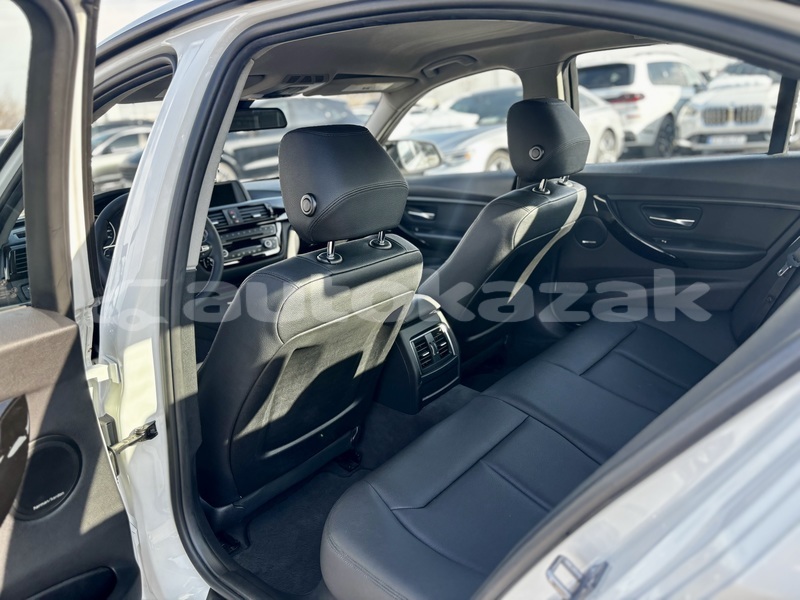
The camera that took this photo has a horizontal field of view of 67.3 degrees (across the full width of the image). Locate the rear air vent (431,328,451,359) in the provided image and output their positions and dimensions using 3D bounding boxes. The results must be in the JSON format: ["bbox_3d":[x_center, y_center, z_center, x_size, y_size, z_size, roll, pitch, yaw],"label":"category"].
[{"bbox_3d":[0.102,0.111,1.535,0.022,0.066,0.046,-15,5,45],"label":"rear air vent"}]

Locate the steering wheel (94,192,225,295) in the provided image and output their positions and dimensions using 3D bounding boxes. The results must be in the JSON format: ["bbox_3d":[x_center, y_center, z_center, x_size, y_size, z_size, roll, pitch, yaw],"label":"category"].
[{"bbox_3d":[-0.705,-0.149,1.774,0.370,0.370,0.100,-24,0,-43],"label":"steering wheel"}]

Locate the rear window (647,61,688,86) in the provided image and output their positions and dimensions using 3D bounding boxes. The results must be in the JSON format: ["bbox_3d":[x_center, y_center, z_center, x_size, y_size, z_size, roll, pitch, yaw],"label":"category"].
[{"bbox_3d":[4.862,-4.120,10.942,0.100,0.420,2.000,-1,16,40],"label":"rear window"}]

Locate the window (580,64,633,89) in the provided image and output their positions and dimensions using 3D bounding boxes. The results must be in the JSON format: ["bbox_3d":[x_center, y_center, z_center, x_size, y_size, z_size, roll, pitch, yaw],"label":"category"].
[{"bbox_3d":[3.435,-3.876,10.506,1.280,0.400,0.120,9,7,38],"label":"window"}]

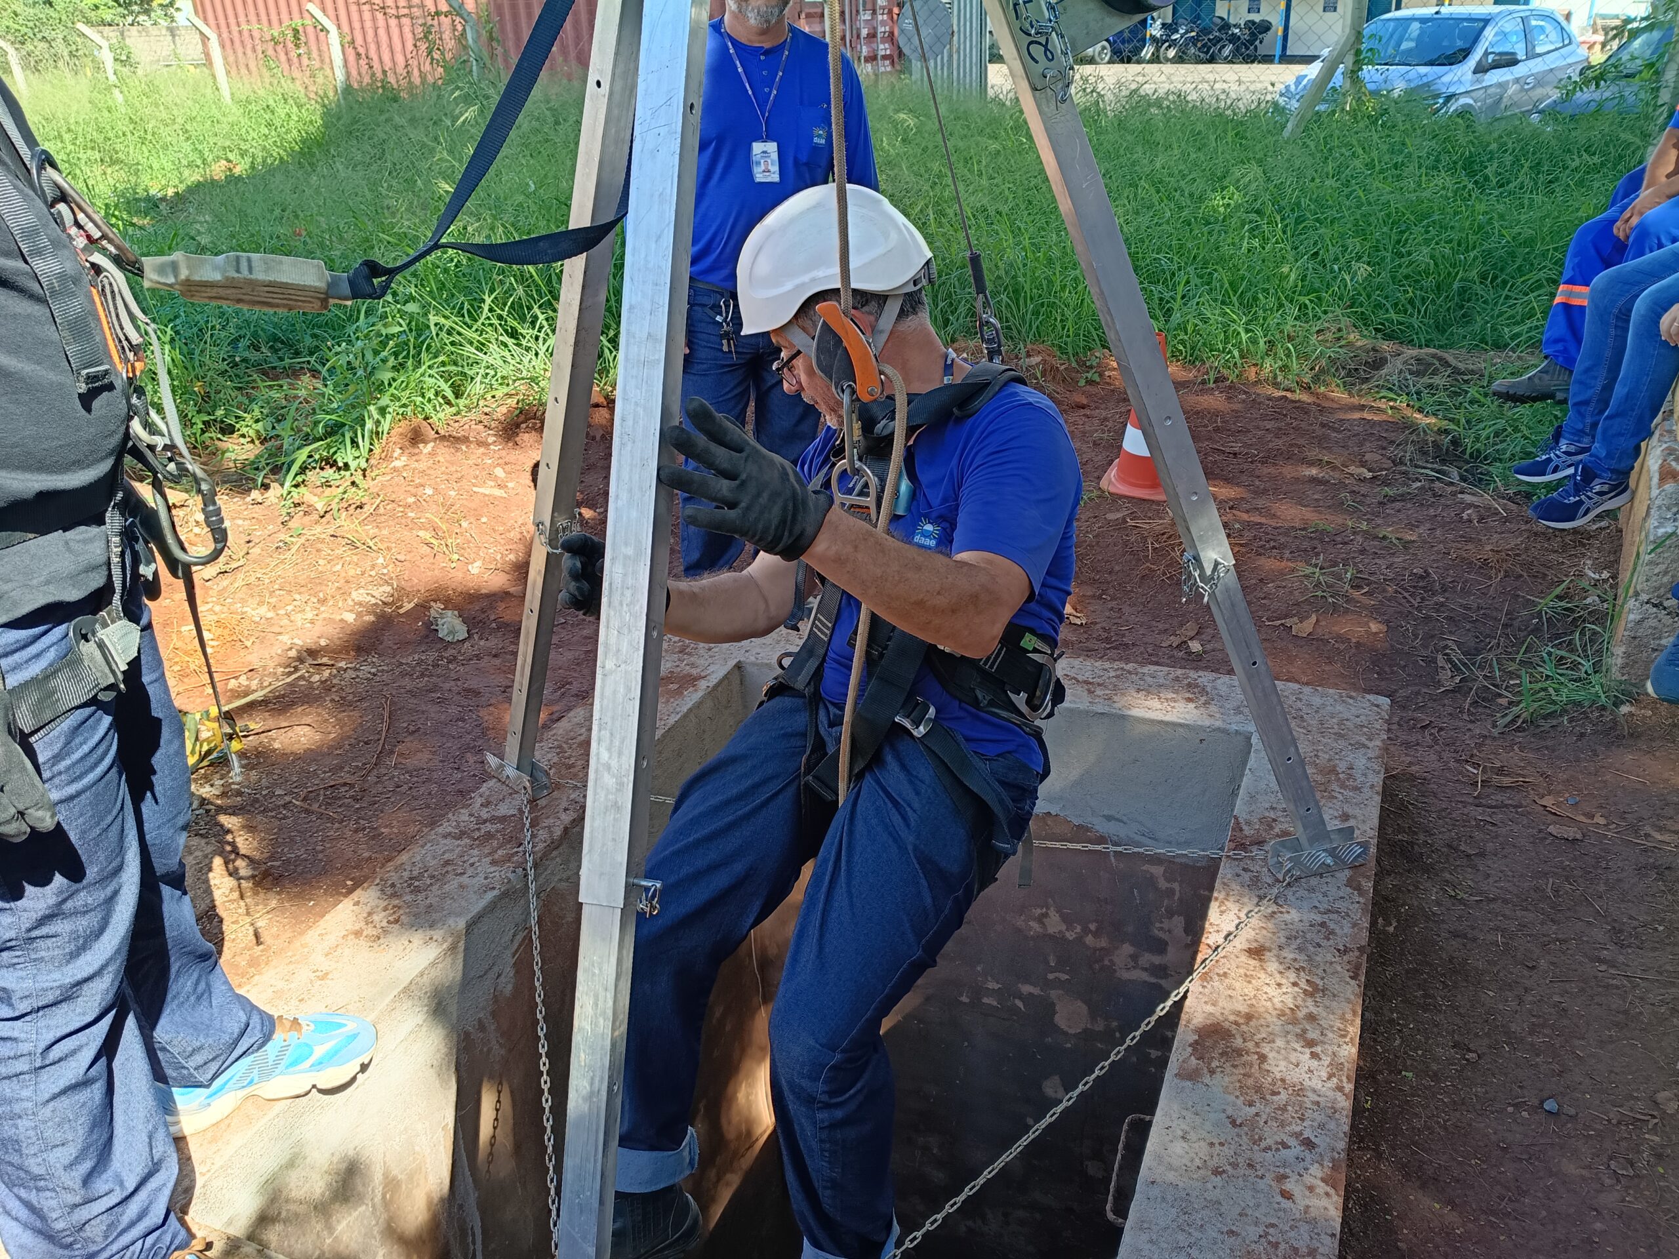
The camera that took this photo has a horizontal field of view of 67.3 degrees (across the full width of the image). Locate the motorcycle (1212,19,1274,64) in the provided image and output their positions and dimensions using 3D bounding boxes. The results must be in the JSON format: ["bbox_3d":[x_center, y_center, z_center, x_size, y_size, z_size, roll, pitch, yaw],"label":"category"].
[{"bbox_3d":[12.835,-18.660,40.000,2.050,1.220,0.760,-15,28,-23],"label":"motorcycle"}]

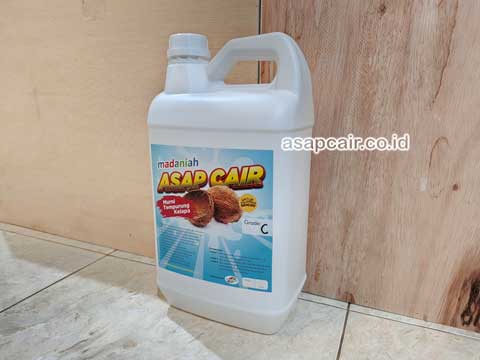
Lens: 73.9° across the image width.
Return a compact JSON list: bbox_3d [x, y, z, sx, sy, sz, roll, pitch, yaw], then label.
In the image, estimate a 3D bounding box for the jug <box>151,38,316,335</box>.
[{"bbox_3d":[-0.009,-0.001,0.380,0.177,0.315,0.125,6,14,22],"label":"jug"}]

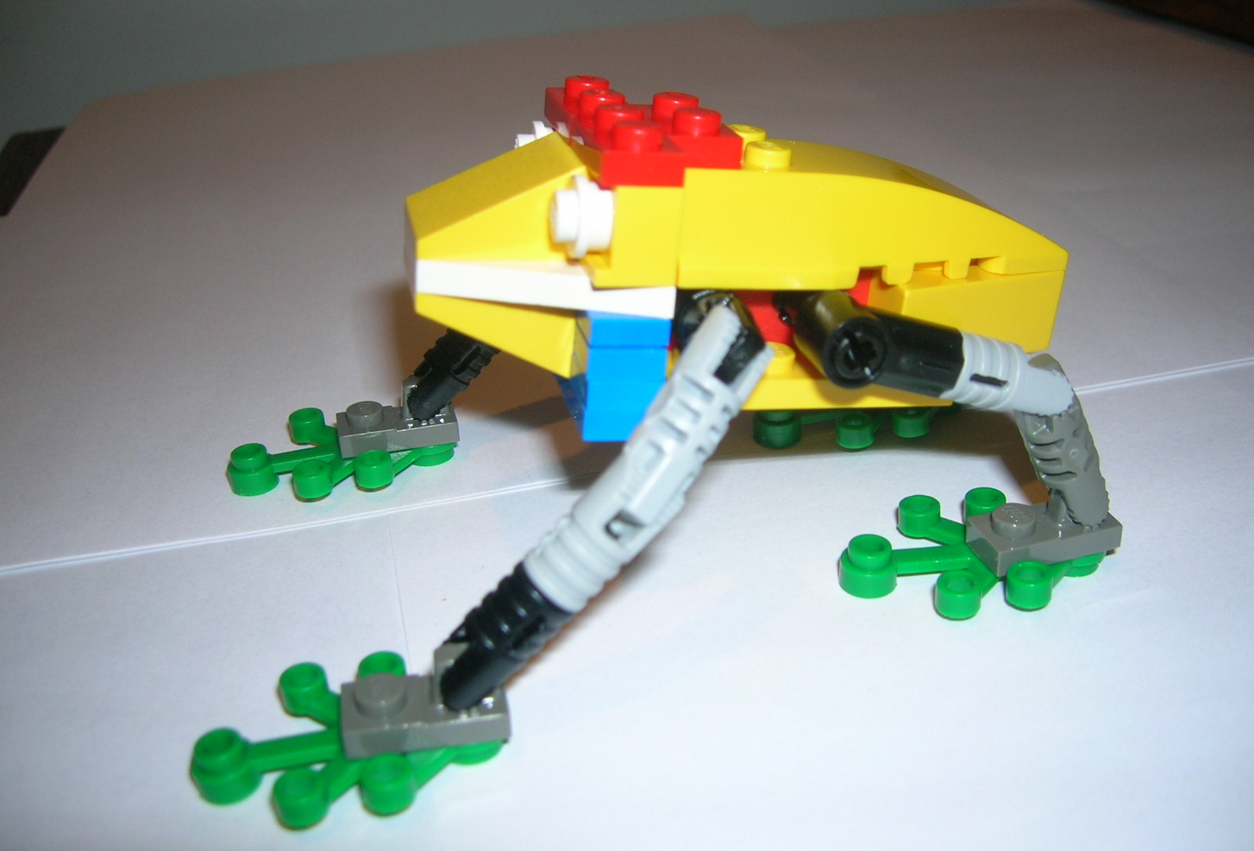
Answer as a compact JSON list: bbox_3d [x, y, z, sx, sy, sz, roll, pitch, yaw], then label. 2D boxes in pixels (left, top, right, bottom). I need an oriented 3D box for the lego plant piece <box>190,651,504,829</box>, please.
[{"bbox_3d":[-0.028,0.031,0.123,0.032,0.005,0.021,-8,30,-9],"label":"lego plant piece"}]

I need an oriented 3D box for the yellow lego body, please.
[{"bbox_3d":[0.012,-0.020,0.136,0.072,0.031,0.032,-1,25,-13],"label":"yellow lego body"}]

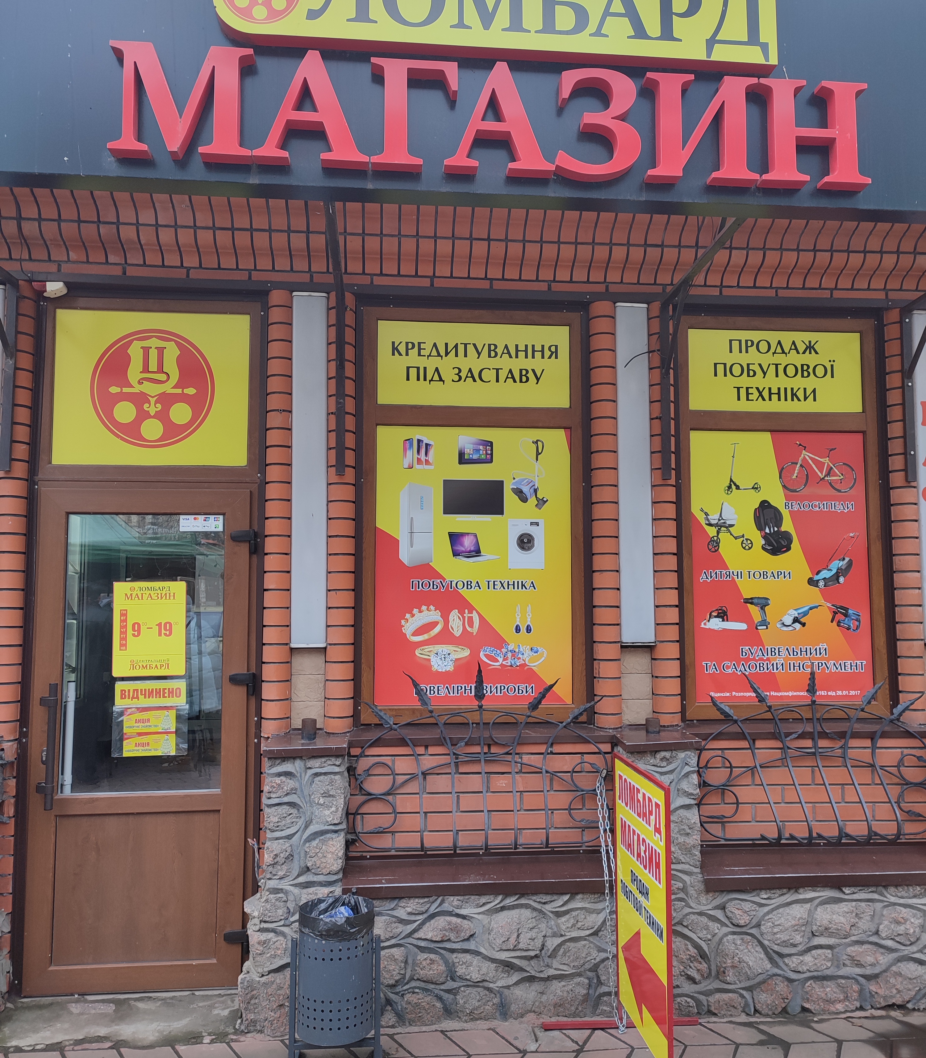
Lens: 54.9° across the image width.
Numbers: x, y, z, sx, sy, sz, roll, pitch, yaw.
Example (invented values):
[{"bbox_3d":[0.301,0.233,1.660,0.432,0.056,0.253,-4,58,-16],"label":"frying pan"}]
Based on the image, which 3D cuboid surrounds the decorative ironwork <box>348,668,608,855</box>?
[{"bbox_3d":[0.070,0.899,3.548,1.030,0.725,0.200,0,-5,-5],"label":"decorative ironwork"}]

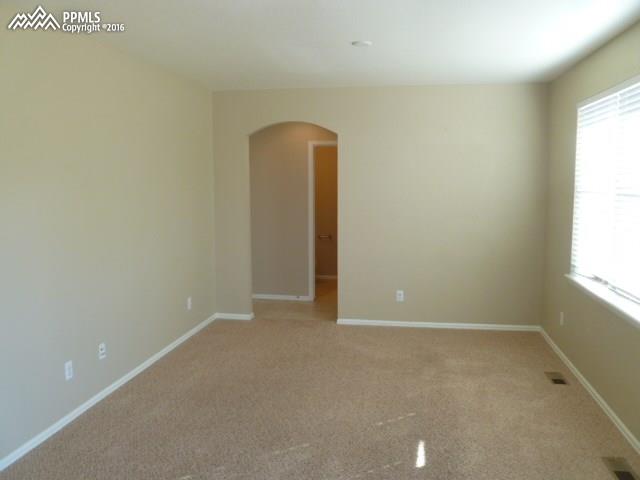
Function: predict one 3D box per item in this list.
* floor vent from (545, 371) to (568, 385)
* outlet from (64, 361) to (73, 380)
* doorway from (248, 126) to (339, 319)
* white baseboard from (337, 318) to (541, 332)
[{"bbox_3d":[1.919,1.115,4.173,0.140,0.015,0.285,1,7,10],"label":"floor vent"},{"bbox_3d":[-1.649,0.855,3.389,0.010,0.117,0.072,1,7,10],"label":"outlet"},{"bbox_3d":[-0.294,-0.190,5.783,1.016,2.228,0.140,1,7,10],"label":"doorway"},{"bbox_3d":[1.250,0.919,5.561,2.149,0.065,0.016,1,7,10],"label":"white baseboard"}]

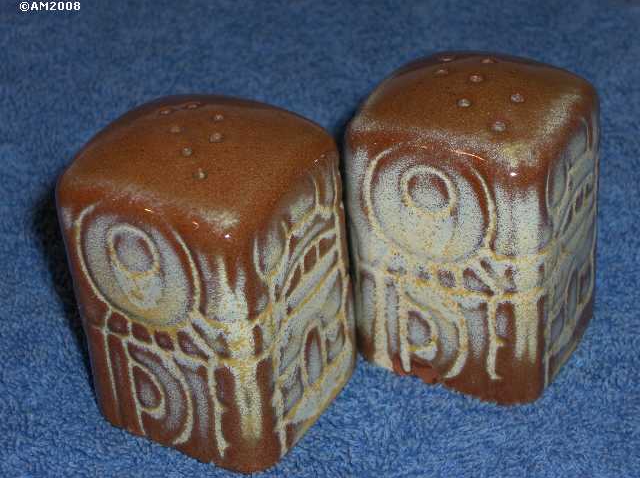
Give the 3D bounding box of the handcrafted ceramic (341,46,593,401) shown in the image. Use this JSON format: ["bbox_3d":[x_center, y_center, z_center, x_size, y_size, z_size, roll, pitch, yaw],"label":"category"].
[{"bbox_3d":[0.039,-0.005,0.433,0.051,0.074,0.051,11,34,25],"label":"handcrafted ceramic"}]

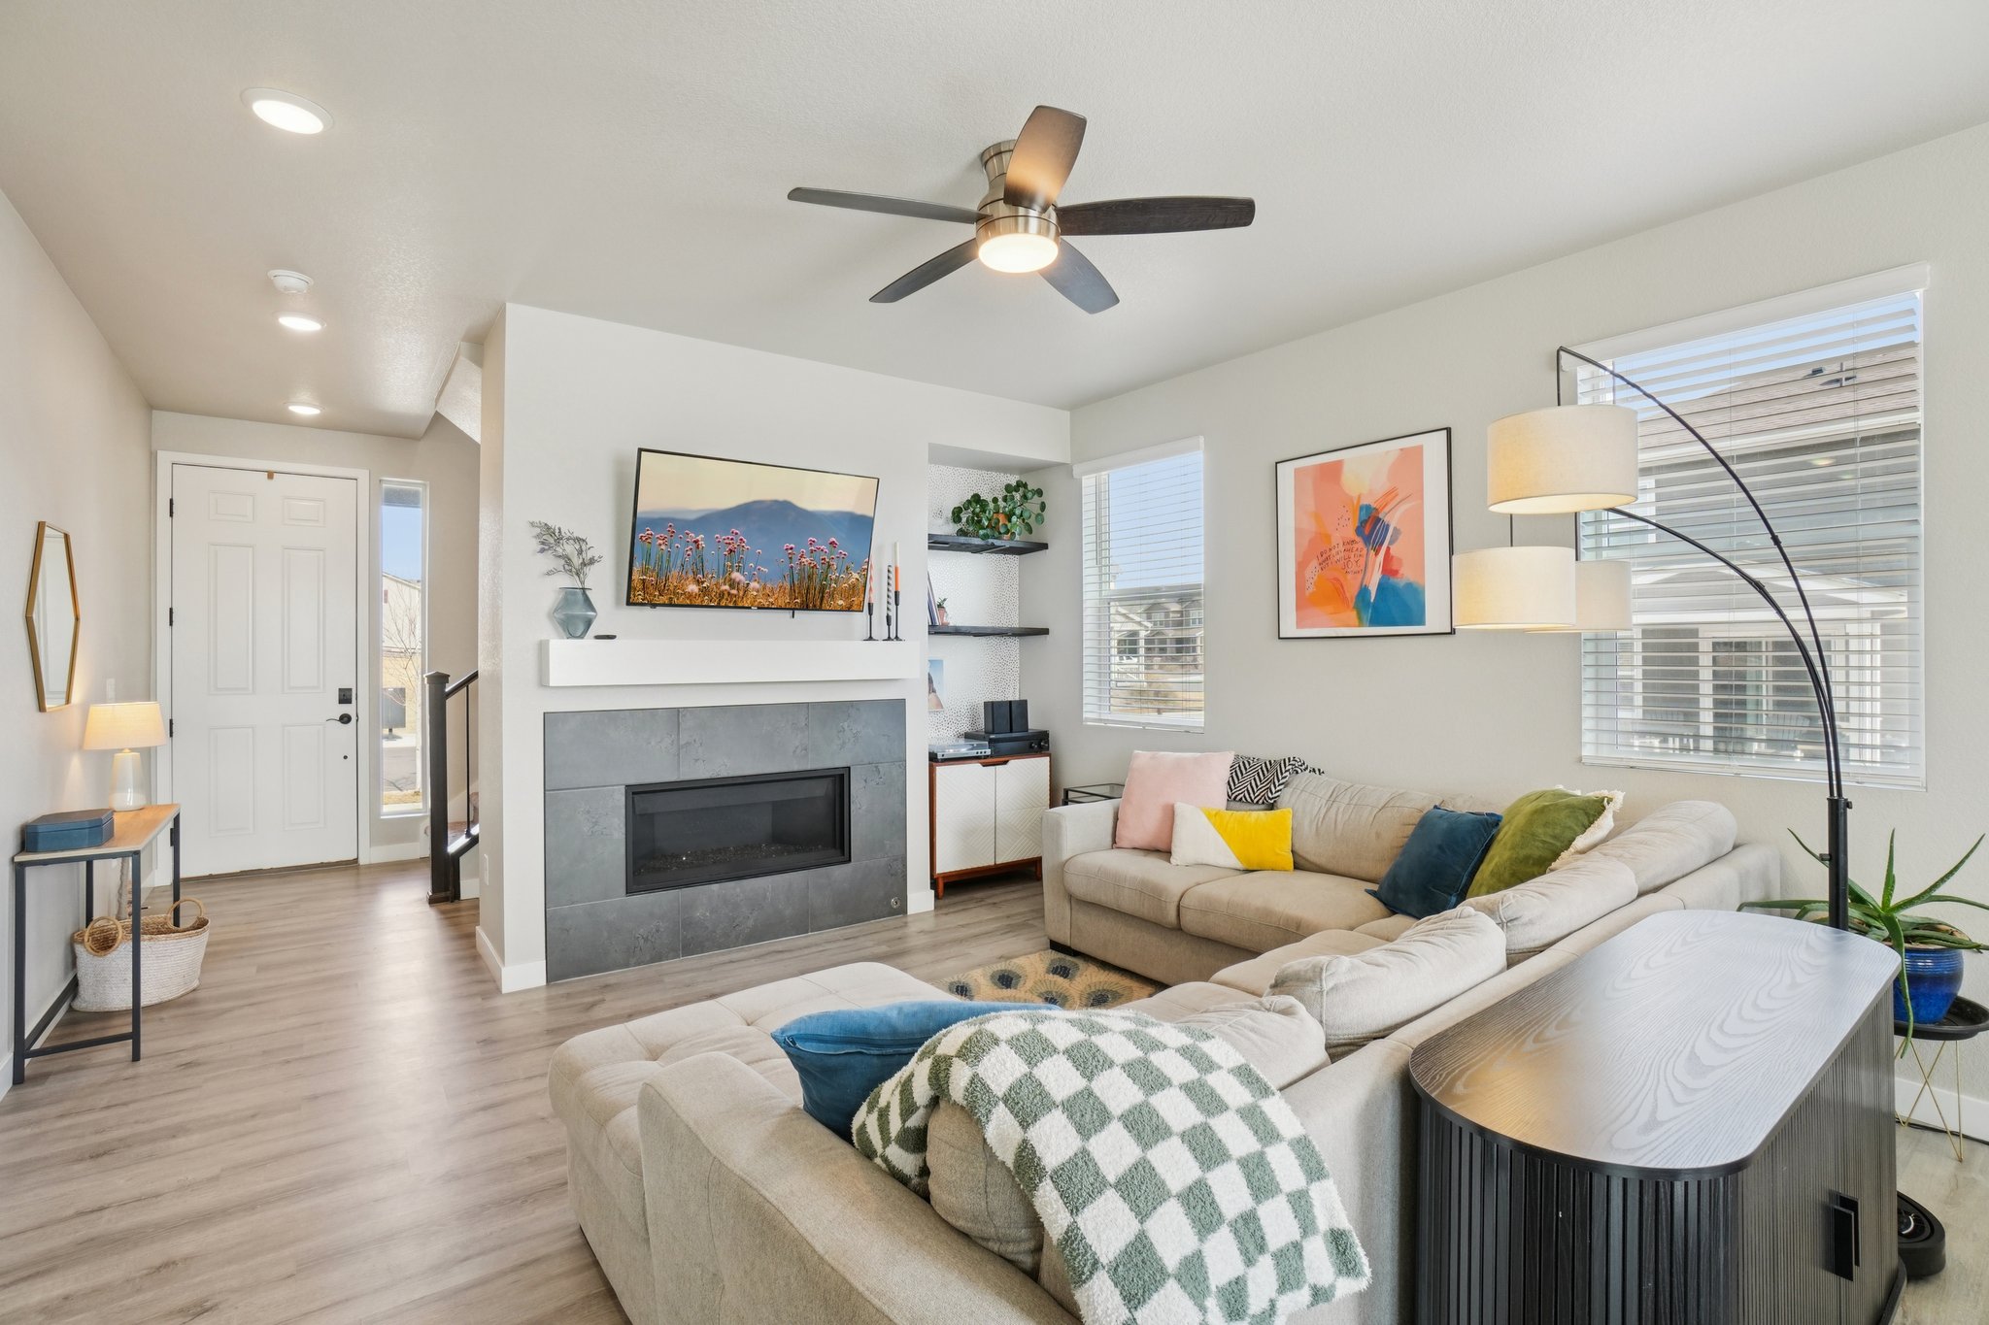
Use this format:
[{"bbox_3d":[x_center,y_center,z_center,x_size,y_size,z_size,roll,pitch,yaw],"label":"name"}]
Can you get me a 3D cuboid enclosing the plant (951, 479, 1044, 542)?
[{"bbox_3d":[0.022,-0.877,4.773,0.520,0.350,0.330,-1,0,-32],"label":"plant"}]

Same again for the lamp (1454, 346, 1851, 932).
[{"bbox_3d":[1.760,0.259,2.190,0.950,2.060,1.050,0,0,34],"label":"lamp"}]

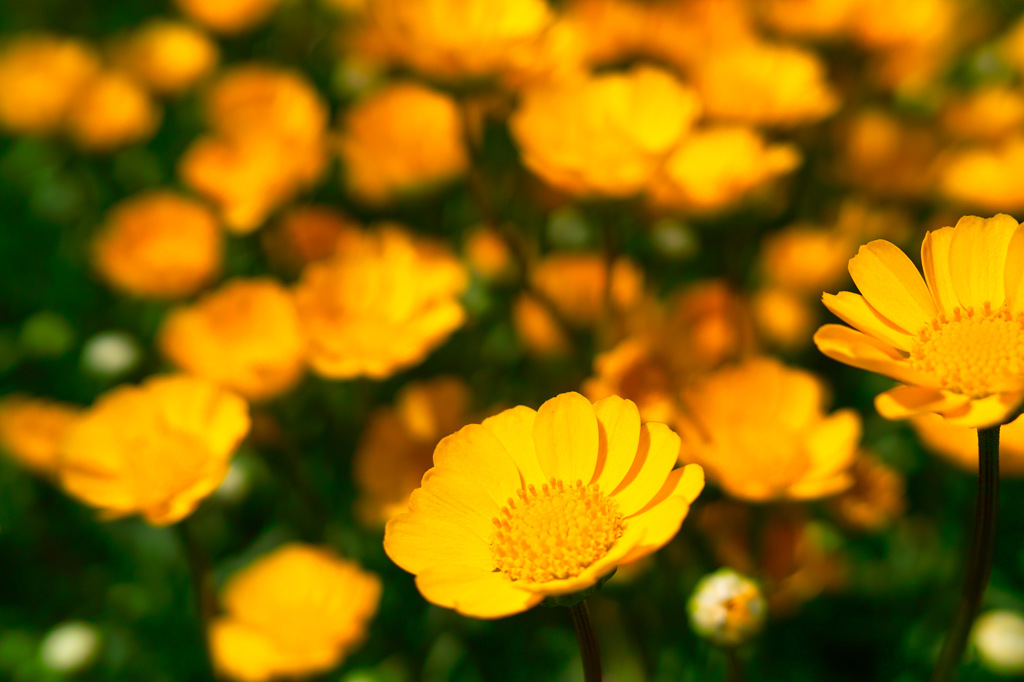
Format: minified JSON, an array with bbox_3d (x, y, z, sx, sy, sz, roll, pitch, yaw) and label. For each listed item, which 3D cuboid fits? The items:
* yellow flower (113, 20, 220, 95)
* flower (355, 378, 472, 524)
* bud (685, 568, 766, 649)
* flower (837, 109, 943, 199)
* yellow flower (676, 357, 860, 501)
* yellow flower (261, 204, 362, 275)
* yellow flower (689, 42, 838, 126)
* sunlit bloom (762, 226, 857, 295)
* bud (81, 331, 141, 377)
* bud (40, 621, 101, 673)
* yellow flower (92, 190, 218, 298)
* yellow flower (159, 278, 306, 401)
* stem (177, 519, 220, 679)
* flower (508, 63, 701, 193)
[{"bbox_3d":[-0.139,-0.114,0.470,0.041,0.020,0.041,0,28,0],"label":"yellow flower"},{"bbox_3d":[-0.033,0.041,0.420,0.048,0.021,0.048,-9,49,0],"label":"flower"},{"bbox_3d":[0.037,0.046,0.200,0.013,0.013,0.013,3,23,0],"label":"bud"},{"bbox_3d":[0.149,-0.074,0.460,0.041,0.022,0.041,0,28,0],"label":"flower"},{"bbox_3d":[0.062,0.021,0.280,0.043,0.021,0.043,7,34,0],"label":"yellow flower"},{"bbox_3d":[-0.079,-0.038,0.460,0.041,0.020,0.041,0,26,0],"label":"yellow flower"},{"bbox_3d":[0.084,-0.086,0.390,0.049,0.019,0.049,0,26,0],"label":"yellow flower"},{"bbox_3d":[0.124,-0.034,0.490,0.040,0.019,0.040,0,28,0],"label":"sunlit bloom"},{"bbox_3d":[-0.131,0.004,0.380,0.016,0.014,0.016,0,26,0],"label":"bud"},{"bbox_3d":[-0.102,0.071,0.270,0.013,0.012,0.013,12,20,0],"label":"bud"},{"bbox_3d":[-0.140,-0.036,0.460,0.049,0.021,0.049,8,41,0],"label":"yellow flower"},{"bbox_3d":[-0.097,0.002,0.405,0.049,0.020,0.049,9,43,0],"label":"yellow flower"},{"bbox_3d":[-0.087,0.071,0.322,0.004,0.060,0.004,0,26,0],"label":"stem"},{"bbox_3d":[0.025,-0.054,0.312,0.049,0.020,0.049,5,30,0],"label":"flower"}]

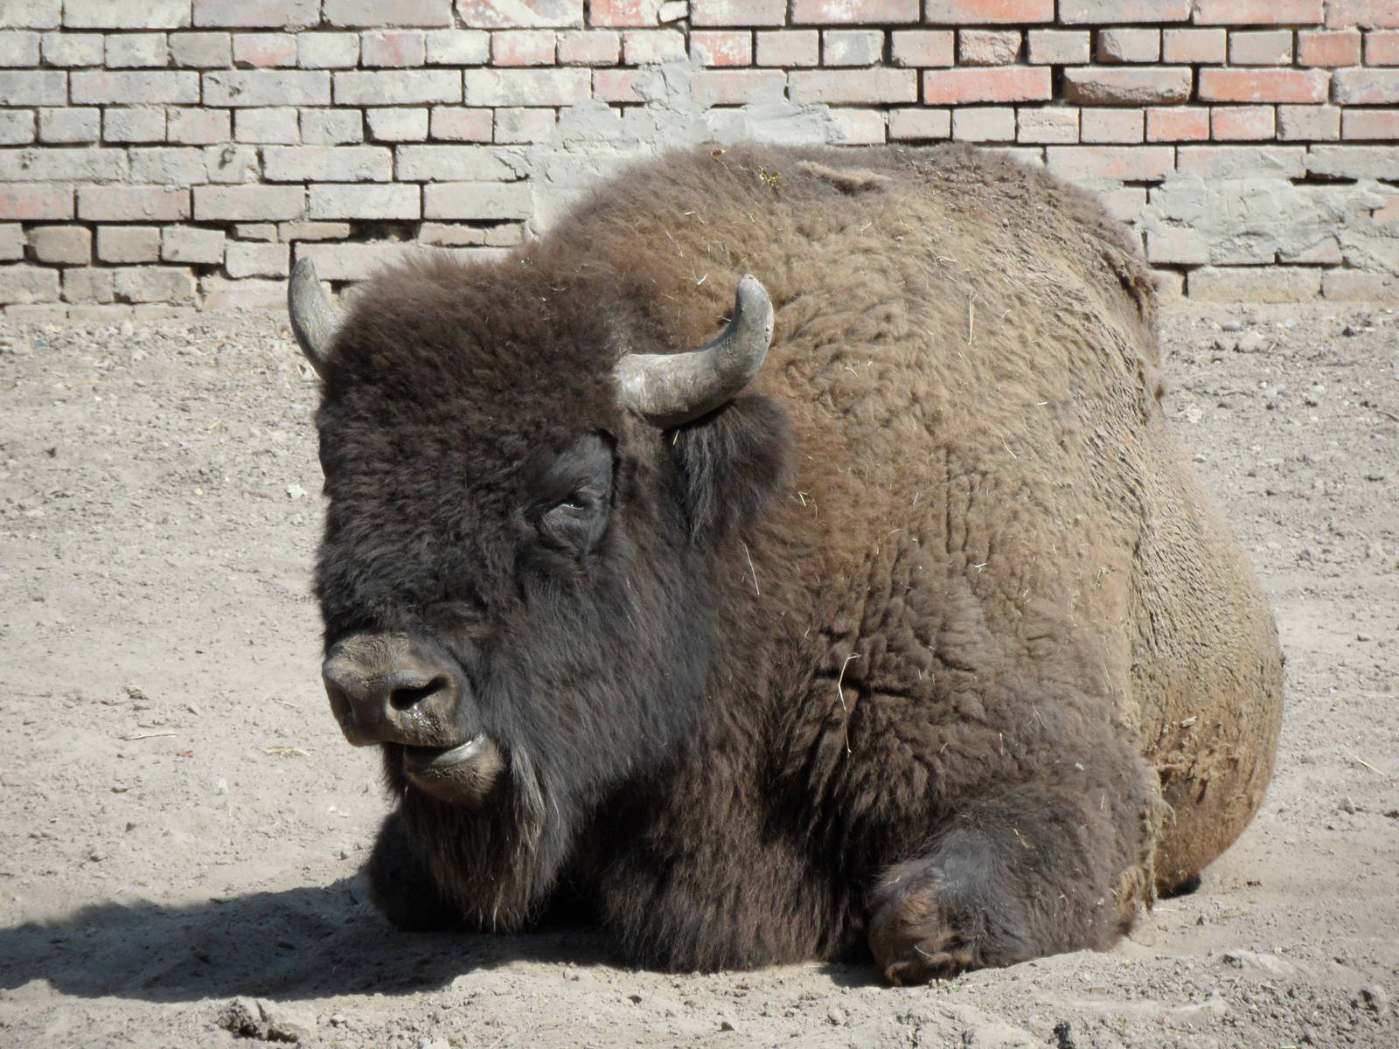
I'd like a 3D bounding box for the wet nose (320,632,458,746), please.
[{"bbox_3d":[-0.364,0.198,14.500,0.150,0.122,0.100,4,15,30],"label":"wet nose"}]

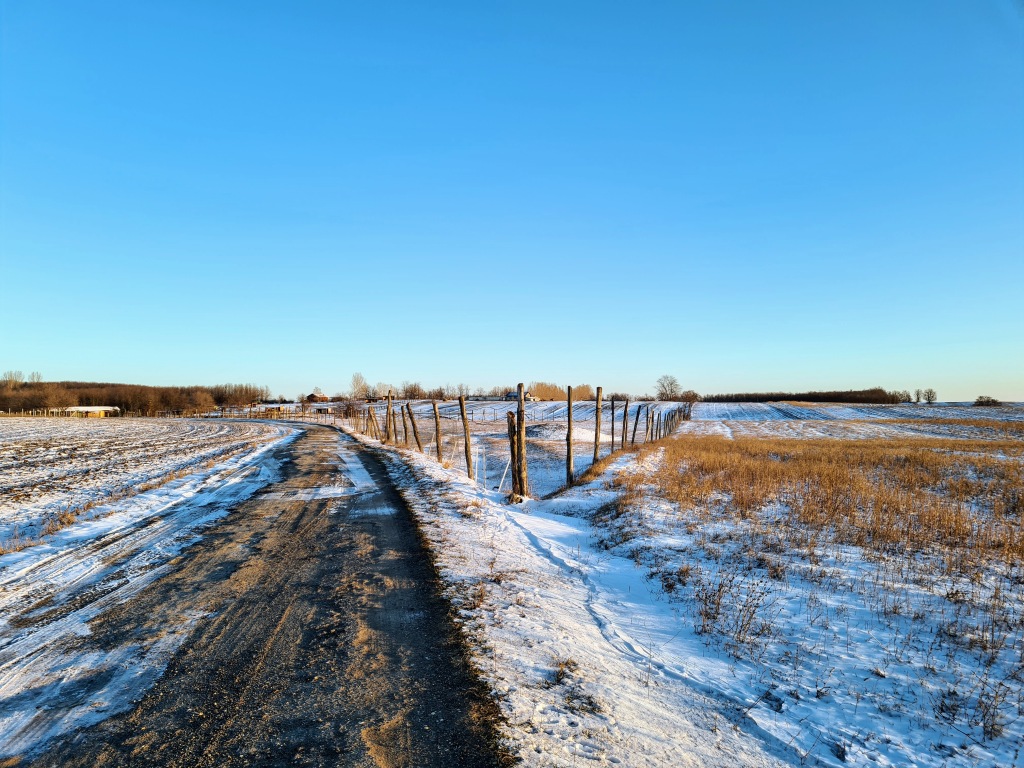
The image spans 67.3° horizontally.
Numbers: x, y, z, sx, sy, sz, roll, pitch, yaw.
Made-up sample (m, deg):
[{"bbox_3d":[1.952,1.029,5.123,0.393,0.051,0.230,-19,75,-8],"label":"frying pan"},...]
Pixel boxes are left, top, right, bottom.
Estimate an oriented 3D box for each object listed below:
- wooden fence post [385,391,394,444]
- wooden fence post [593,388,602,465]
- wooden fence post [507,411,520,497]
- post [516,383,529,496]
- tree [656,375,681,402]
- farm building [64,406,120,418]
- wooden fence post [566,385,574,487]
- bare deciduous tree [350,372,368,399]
[{"bbox_3d":[-4.846,1.329,30.500,0.200,2.120,0.200,1,-2,0],"label":"wooden fence post"},{"bbox_3d":[2.253,1.090,20.200,0.140,2.050,0.140,3,-2,0],"label":"wooden fence post"},{"bbox_3d":[0.039,1.229,13.600,0.160,1.520,0.160,-4,-2,0],"label":"wooden fence post"},{"bbox_3d":[0.191,0.981,13.600,0.170,2.020,0.170,2,-2,0],"label":"post"},{"bbox_3d":[60.655,1.365,300.000,10.000,10.200,9.500,0,-2,0],"label":"tree"},{"bbox_3d":[-89.998,6.114,165.000,11.800,2.600,6.000,1,-2,-33],"label":"farm building"},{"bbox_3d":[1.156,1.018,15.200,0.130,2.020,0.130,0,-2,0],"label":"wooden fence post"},{"bbox_3d":[-75.348,0.741,380.000,8.800,13.000,8.500,0,-2,0],"label":"bare deciduous tree"}]

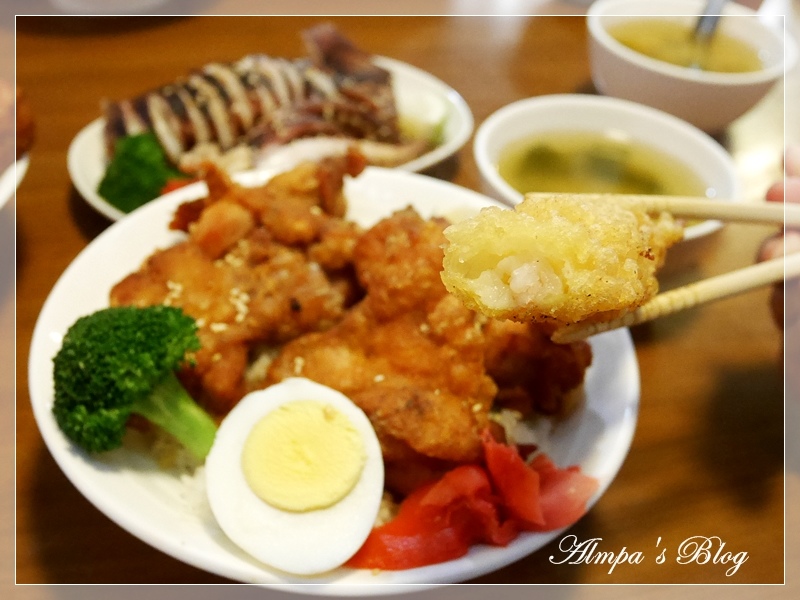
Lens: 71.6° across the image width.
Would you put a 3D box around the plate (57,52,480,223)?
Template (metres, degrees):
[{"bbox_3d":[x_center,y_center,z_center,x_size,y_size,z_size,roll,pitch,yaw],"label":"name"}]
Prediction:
[{"bbox_3d":[-0.069,-0.092,0.332,0.228,0.031,0.160,-18,51,-18],"label":"plate"}]

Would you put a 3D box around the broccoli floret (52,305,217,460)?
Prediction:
[{"bbox_3d":[-0.084,0.026,0.174,0.058,0.044,0.052,32,79,11],"label":"broccoli floret"}]

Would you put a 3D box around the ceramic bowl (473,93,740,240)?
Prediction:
[{"bbox_3d":[0.093,-0.048,0.279,0.121,0.055,0.121,1,47,-1],"label":"ceramic bowl"}]

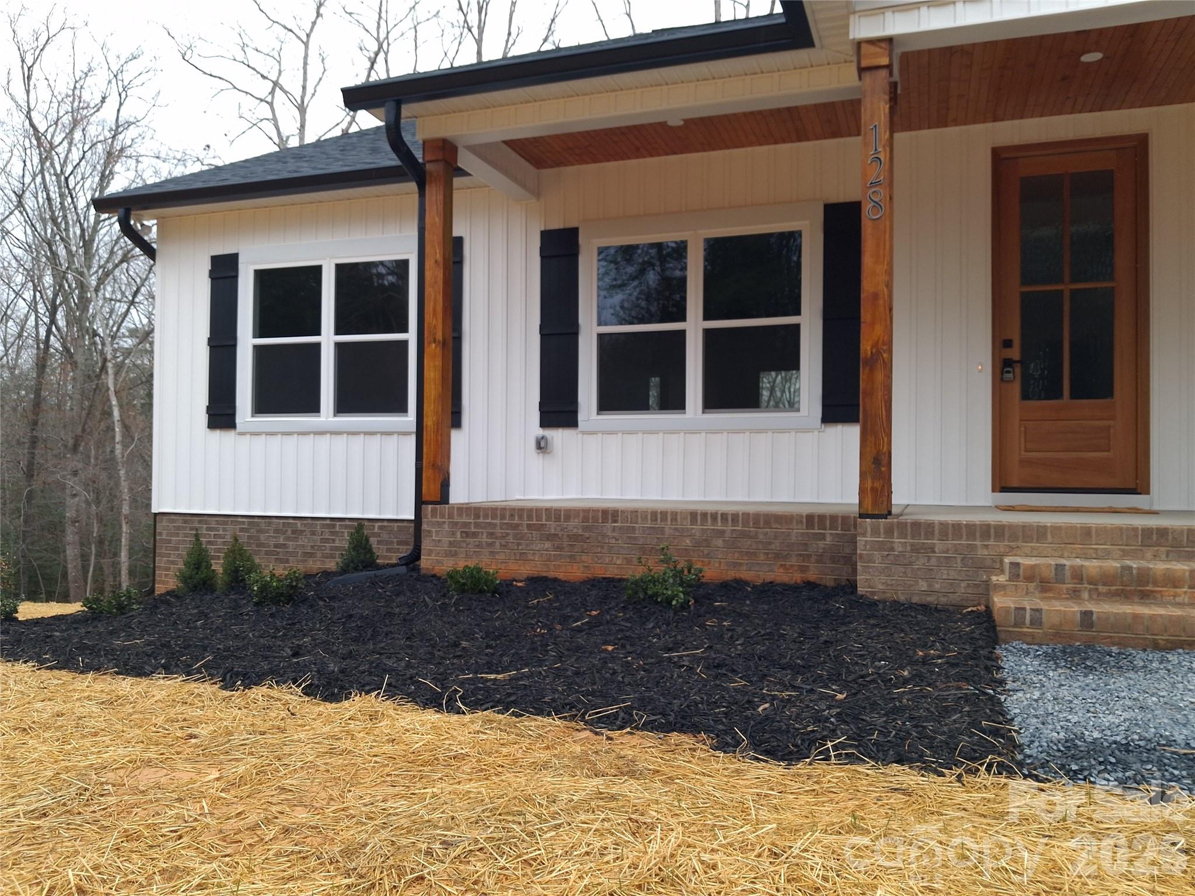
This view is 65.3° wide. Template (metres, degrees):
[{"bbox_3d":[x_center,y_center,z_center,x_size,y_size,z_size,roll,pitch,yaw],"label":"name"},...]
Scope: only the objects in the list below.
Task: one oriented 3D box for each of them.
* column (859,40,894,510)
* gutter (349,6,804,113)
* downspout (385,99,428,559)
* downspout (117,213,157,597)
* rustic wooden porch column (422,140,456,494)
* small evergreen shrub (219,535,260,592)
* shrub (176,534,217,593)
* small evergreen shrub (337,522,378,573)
[{"bbox_3d":[1.513,-0.908,5.077,0.165,2.580,0.165,0,-1,19],"label":"column"},{"bbox_3d":[-0.233,-2.430,5.976,3.160,0.115,0.140,0,-1,19],"label":"gutter"},{"bbox_3d":[-1.387,-0.758,6.548,0.250,3.190,0.520,0,-1,19],"label":"downspout"},{"bbox_3d":[-4.608,-0.437,9.336,0.220,3.800,0.500,0,-1,19],"label":"downspout"},{"bbox_3d":[-1.145,-0.898,6.706,0.165,2.600,0.165,0,-1,19],"label":"rustic wooden porch column"},{"bbox_3d":[-3.264,1.028,8.497,0.380,0.530,0.380,0,-1,19],"label":"small evergreen shrub"},{"bbox_3d":[-3.719,1.063,8.652,0.370,0.560,0.370,0,-1,19],"label":"shrub"},{"bbox_3d":[-2.090,0.850,8.099,0.350,0.460,0.350,0,-1,19],"label":"small evergreen shrub"}]

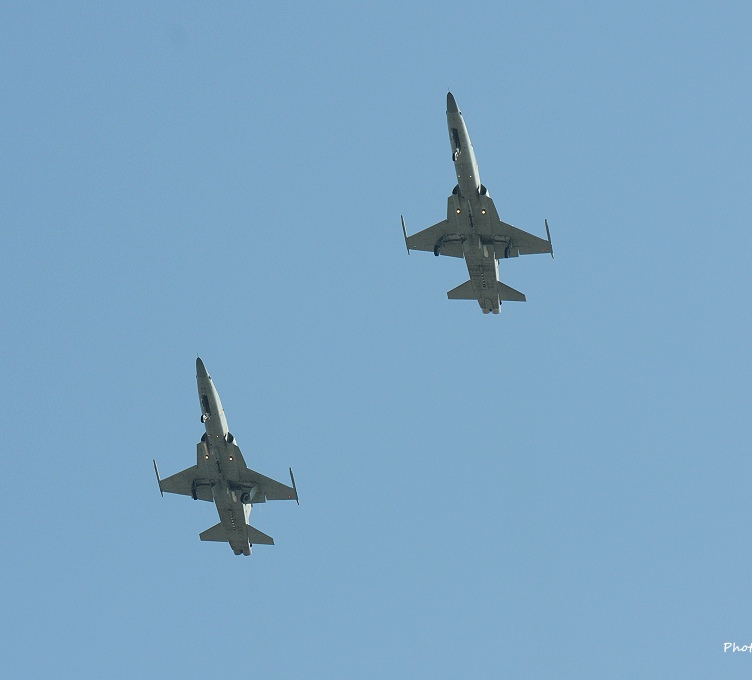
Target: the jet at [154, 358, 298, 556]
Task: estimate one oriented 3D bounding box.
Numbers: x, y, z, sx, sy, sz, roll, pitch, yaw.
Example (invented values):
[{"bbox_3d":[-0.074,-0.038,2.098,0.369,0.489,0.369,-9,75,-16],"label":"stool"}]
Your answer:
[{"bbox_3d":[-8.519,6.176,364.505,8.200,4.080,14.500,3,-50,18],"label":"jet"}]

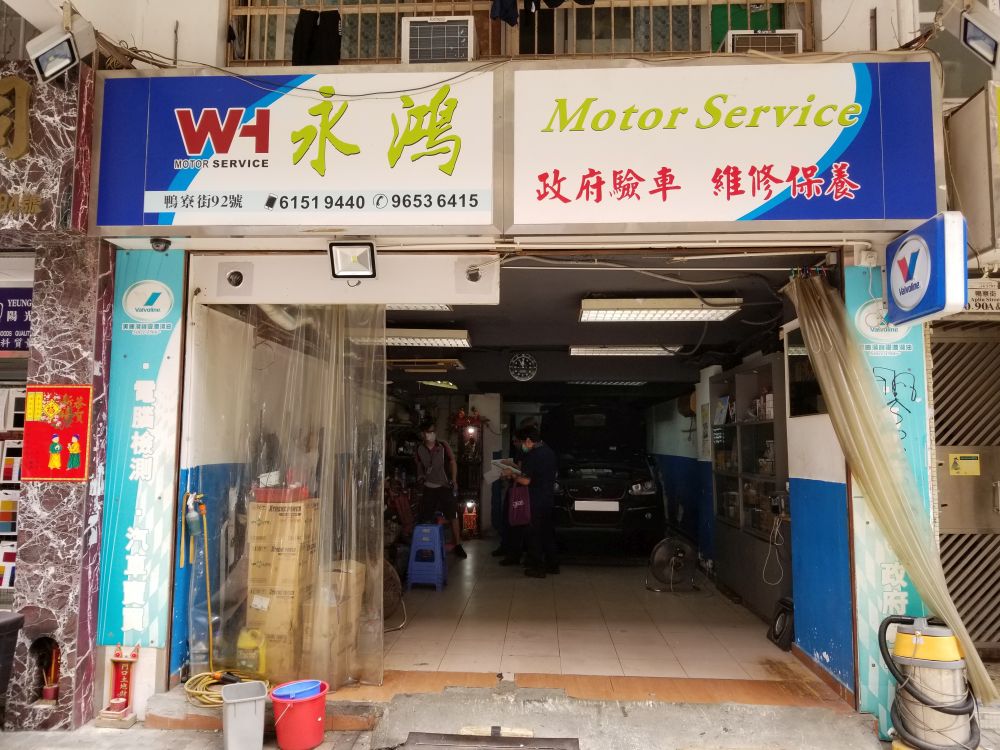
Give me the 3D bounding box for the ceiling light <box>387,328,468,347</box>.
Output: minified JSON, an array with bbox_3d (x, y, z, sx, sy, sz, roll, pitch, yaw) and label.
[{"bbox_3d":[-0.919,-0.378,7.825,1.220,0.085,0.610,1,-5,-2],"label":"ceiling light"}]

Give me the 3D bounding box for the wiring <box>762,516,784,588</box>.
[{"bbox_3d":[2.166,1.387,5.942,0.167,0.560,0.120,0,-5,3],"label":"wiring"}]

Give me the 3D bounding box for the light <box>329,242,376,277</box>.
[{"bbox_3d":[-0.849,-0.681,4.390,0.280,0.225,0.100,0,23,3],"label":"light"}]

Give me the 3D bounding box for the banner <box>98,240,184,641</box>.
[{"bbox_3d":[-2.196,0.426,4.595,0.437,2.411,0.030,0,-5,3],"label":"banner"}]

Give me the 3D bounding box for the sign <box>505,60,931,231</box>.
[{"bbox_3d":[1.262,-1.310,4.347,2.360,0.950,0.180,0,-5,3],"label":"sign"}]

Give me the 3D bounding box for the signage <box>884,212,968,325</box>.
[{"bbox_3d":[2.301,-0.542,4.056,0.125,0.484,0.640,0,-5,3],"label":"signage"}]

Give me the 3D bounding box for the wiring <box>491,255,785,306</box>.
[{"bbox_3d":[0.906,-0.627,5.081,1.930,0.220,0.500,0,-5,3],"label":"wiring"}]

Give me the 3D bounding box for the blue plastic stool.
[{"bbox_3d":[-0.757,1.845,7.683,0.380,0.640,0.380,1,-5,-5],"label":"blue plastic stool"}]

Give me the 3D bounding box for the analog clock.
[{"bbox_3d":[0.294,-0.097,9.419,0.350,0.350,0.050,0,-5,3],"label":"analog clock"}]

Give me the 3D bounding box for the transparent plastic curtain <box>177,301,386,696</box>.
[{"bbox_3d":[-1.326,0.620,4.692,1.228,2.524,0.160,0,-5,3],"label":"transparent plastic curtain"}]

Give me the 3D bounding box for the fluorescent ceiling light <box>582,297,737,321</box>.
[{"bbox_3d":[1.247,-0.516,5.987,1.210,0.090,0.610,0,-5,3],"label":"fluorescent ceiling light"}]

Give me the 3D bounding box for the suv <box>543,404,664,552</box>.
[{"bbox_3d":[1.263,1.535,11.055,1.800,1.880,4.500,0,-5,3],"label":"suv"}]

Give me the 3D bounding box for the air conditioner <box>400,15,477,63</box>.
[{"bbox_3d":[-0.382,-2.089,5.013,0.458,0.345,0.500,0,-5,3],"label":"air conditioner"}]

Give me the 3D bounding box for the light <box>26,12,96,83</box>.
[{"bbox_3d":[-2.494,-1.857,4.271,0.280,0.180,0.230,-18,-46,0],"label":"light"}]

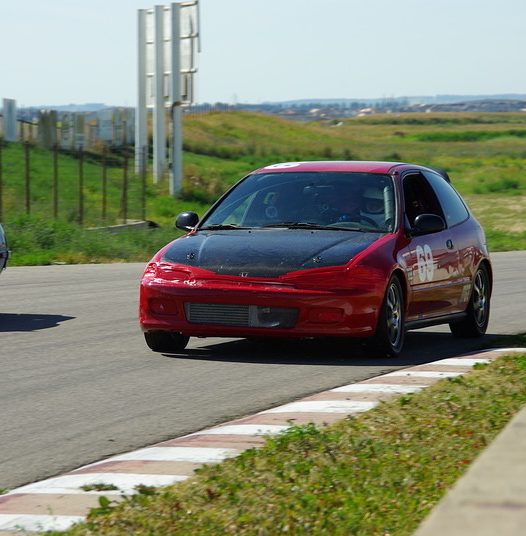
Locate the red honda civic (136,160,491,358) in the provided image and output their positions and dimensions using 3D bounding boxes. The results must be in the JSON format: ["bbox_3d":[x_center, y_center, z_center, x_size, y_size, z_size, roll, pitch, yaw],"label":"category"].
[{"bbox_3d":[0.421,-0.109,25.460,1.720,1.300,4.070,1,2,16],"label":"red honda civic"}]

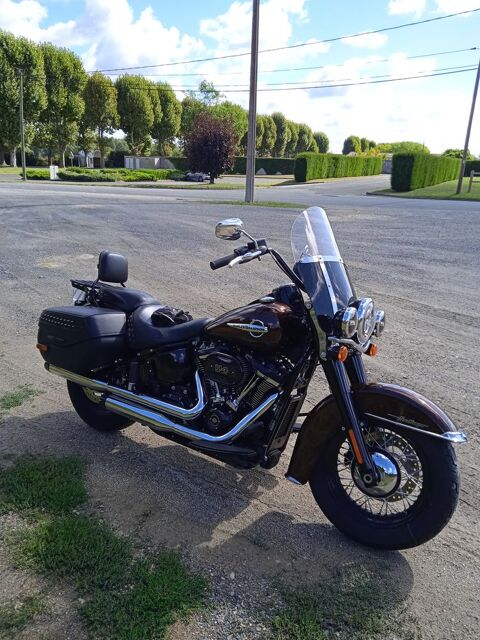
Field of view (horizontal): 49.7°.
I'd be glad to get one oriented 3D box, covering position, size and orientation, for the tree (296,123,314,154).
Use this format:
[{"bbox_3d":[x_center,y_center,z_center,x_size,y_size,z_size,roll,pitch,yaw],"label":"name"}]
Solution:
[{"bbox_3d":[17.646,-48.028,142.047,5.016,11.541,5.016,1,17,0],"label":"tree"}]

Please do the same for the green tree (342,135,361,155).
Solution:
[{"bbox_3d":[33.356,-51.144,156.688,5.421,9.424,5.421,1,17,0],"label":"green tree"}]

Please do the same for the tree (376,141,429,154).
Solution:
[{"bbox_3d":[25.465,-25.522,80.879,8.260,4.750,8.260,1,17,0],"label":"tree"}]

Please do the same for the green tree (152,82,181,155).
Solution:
[{"bbox_3d":[-11.650,-31.051,82.622,4.860,12.580,4.860,1,17,0],"label":"green tree"}]

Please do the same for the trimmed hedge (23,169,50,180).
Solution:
[{"bbox_3d":[-13.877,-10.099,35.836,1.996,0.780,1.300,1,17,0],"label":"trimmed hedge"}]

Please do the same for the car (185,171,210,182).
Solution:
[{"bbox_3d":[-3.724,-12.333,43.317,1.750,1.450,4.200,-12,21,-37],"label":"car"}]

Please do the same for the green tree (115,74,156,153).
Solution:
[{"bbox_3d":[-15.069,-28.668,75.012,5.950,12.620,5.950,1,17,0],"label":"green tree"}]

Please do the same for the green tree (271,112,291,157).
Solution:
[{"bbox_3d":[9.205,-41.964,120.946,4.655,12.131,4.655,1,17,0],"label":"green tree"}]

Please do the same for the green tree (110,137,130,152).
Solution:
[{"bbox_3d":[-23.182,-32.623,100.012,4.450,5.700,4.450,1,17,0],"label":"green tree"}]

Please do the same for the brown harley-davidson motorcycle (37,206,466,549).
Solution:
[{"bbox_3d":[-0.075,0.128,2.430,2.370,1.350,0.920,12,20,31],"label":"brown harley-davidson motorcycle"}]

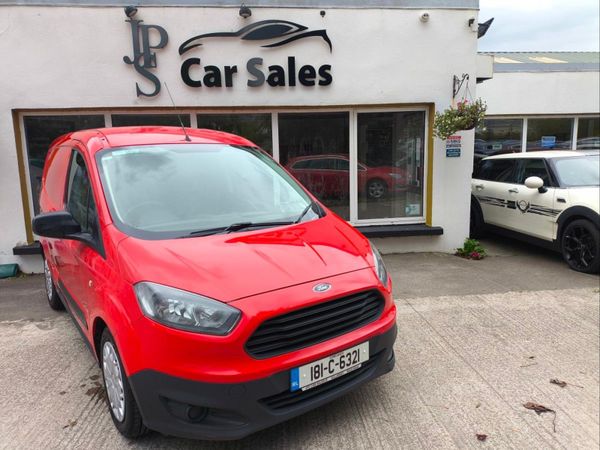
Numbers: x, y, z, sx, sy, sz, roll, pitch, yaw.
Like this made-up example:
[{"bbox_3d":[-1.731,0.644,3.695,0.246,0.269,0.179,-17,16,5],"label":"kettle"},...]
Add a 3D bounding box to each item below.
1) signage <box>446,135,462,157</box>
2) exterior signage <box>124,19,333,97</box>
[{"bbox_3d":[2.245,-1.141,6.298,0.224,0.315,0.015,-2,9,-6],"label":"signage"},{"bbox_3d":[-0.921,-2.225,5.776,2.757,0.978,0.050,-2,9,-6],"label":"exterior signage"}]

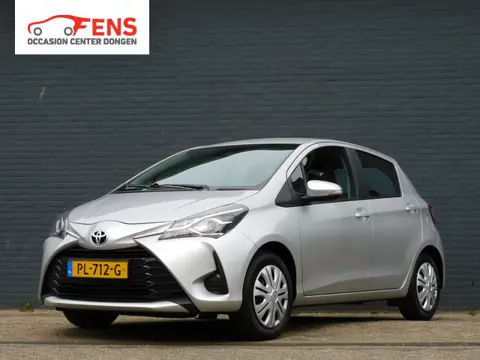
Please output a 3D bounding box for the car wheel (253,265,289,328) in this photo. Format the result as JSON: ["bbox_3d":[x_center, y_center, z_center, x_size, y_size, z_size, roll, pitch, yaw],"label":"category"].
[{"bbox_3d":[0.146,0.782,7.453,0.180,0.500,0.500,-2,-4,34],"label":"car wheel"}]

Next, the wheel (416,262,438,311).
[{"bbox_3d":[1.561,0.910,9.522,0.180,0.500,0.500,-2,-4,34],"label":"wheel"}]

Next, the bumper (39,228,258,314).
[{"bbox_3d":[-0.750,0.609,7.472,1.690,0.520,0.640,-2,-4,34],"label":"bumper"}]

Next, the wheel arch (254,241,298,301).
[{"bbox_3d":[0.176,0.626,7.442,0.170,0.430,0.640,-2,-4,34],"label":"wheel arch"}]

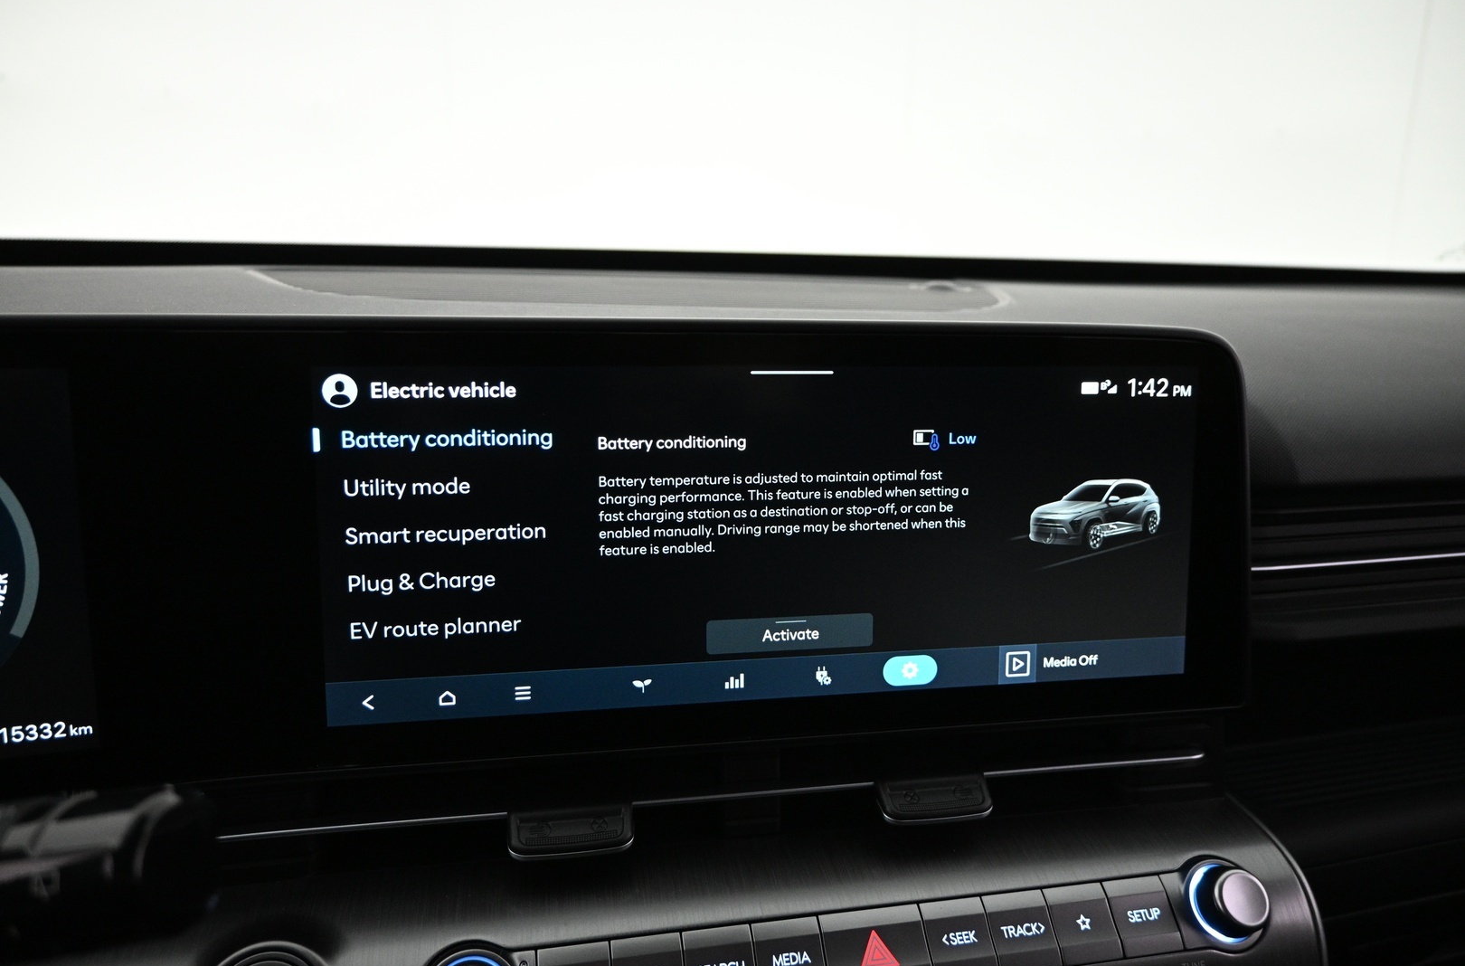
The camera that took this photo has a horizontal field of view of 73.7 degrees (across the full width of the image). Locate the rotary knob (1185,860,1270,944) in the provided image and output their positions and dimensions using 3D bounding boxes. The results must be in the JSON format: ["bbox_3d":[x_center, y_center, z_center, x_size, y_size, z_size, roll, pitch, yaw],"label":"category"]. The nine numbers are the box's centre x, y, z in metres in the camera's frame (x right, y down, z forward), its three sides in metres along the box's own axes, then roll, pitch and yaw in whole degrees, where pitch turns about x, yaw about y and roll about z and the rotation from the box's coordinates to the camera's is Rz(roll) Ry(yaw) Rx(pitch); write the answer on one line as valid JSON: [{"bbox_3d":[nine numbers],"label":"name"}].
[{"bbox_3d":[0.166,0.138,0.323,0.025,0.025,0.013,-1,-27,-11],"label":"rotary knob"}]

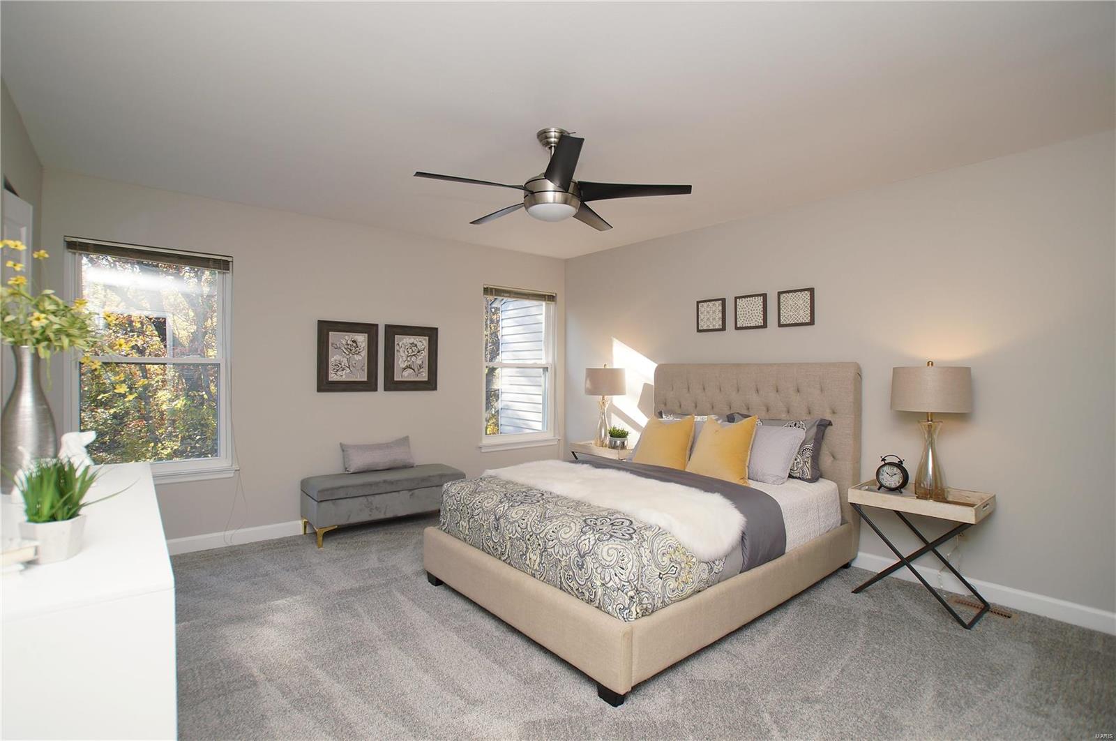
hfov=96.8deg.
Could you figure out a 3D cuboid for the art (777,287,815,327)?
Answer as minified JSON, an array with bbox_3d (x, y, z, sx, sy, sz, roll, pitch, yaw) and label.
[{"bbox_3d":[1.700,-0.442,3.531,0.028,0.257,0.254,1,0,-43],"label":"art"}]

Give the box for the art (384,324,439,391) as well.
[{"bbox_3d":[-1.275,-0.101,4.311,0.467,0.561,0.028,1,0,-36],"label":"art"}]

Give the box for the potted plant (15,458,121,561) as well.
[{"bbox_3d":[-1.140,0.313,1.145,0.147,0.210,0.142,1,0,-43],"label":"potted plant"}]

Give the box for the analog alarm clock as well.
[{"bbox_3d":[1.933,0.591,2.873,0.065,0.220,0.160,1,-1,-33],"label":"analog alarm clock"}]

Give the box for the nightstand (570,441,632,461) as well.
[{"bbox_3d":[0.477,0.971,4.493,0.430,0.600,0.555,1,-1,-42],"label":"nightstand"}]

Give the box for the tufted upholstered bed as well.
[{"bbox_3d":[0.574,0.598,3.087,2.130,1.320,1.610,1,-1,-40],"label":"tufted upholstered bed"}]

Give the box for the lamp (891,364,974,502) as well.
[{"bbox_3d":[2.095,0.340,2.784,0.360,0.792,0.360,1,0,-43],"label":"lamp"}]

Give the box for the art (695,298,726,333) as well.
[{"bbox_3d":[1.249,-0.443,4.021,0.028,0.257,0.254,1,0,-43],"label":"art"}]

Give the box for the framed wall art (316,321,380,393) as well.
[{"bbox_3d":[-1.654,-0.106,3.930,0.455,0.552,0.030,1,-1,-36],"label":"framed wall art"}]

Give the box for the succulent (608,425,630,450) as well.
[{"bbox_3d":[0.556,0.599,4.399,0.170,0.205,0.170,1,-1,-42],"label":"succulent"}]

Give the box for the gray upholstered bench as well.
[{"bbox_3d":[-1.370,1.036,3.984,1.140,0.430,0.440,1,-1,-37],"label":"gray upholstered bench"}]

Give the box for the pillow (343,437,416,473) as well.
[{"bbox_3d":[-1.465,0.686,4.042,0.507,0.264,0.132,1,-14,-36],"label":"pillow"}]

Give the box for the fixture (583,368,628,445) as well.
[{"bbox_3d":[0.413,0.321,4.570,0.370,0.756,0.370,0,-1,0],"label":"fixture"}]

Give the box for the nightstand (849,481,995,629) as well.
[{"bbox_3d":[2.034,0.985,2.780,0.436,0.609,0.568,1,0,-43],"label":"nightstand"}]

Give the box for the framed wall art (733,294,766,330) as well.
[{"bbox_3d":[1.475,-0.443,3.776,0.028,0.257,0.254,1,0,-43],"label":"framed wall art"}]

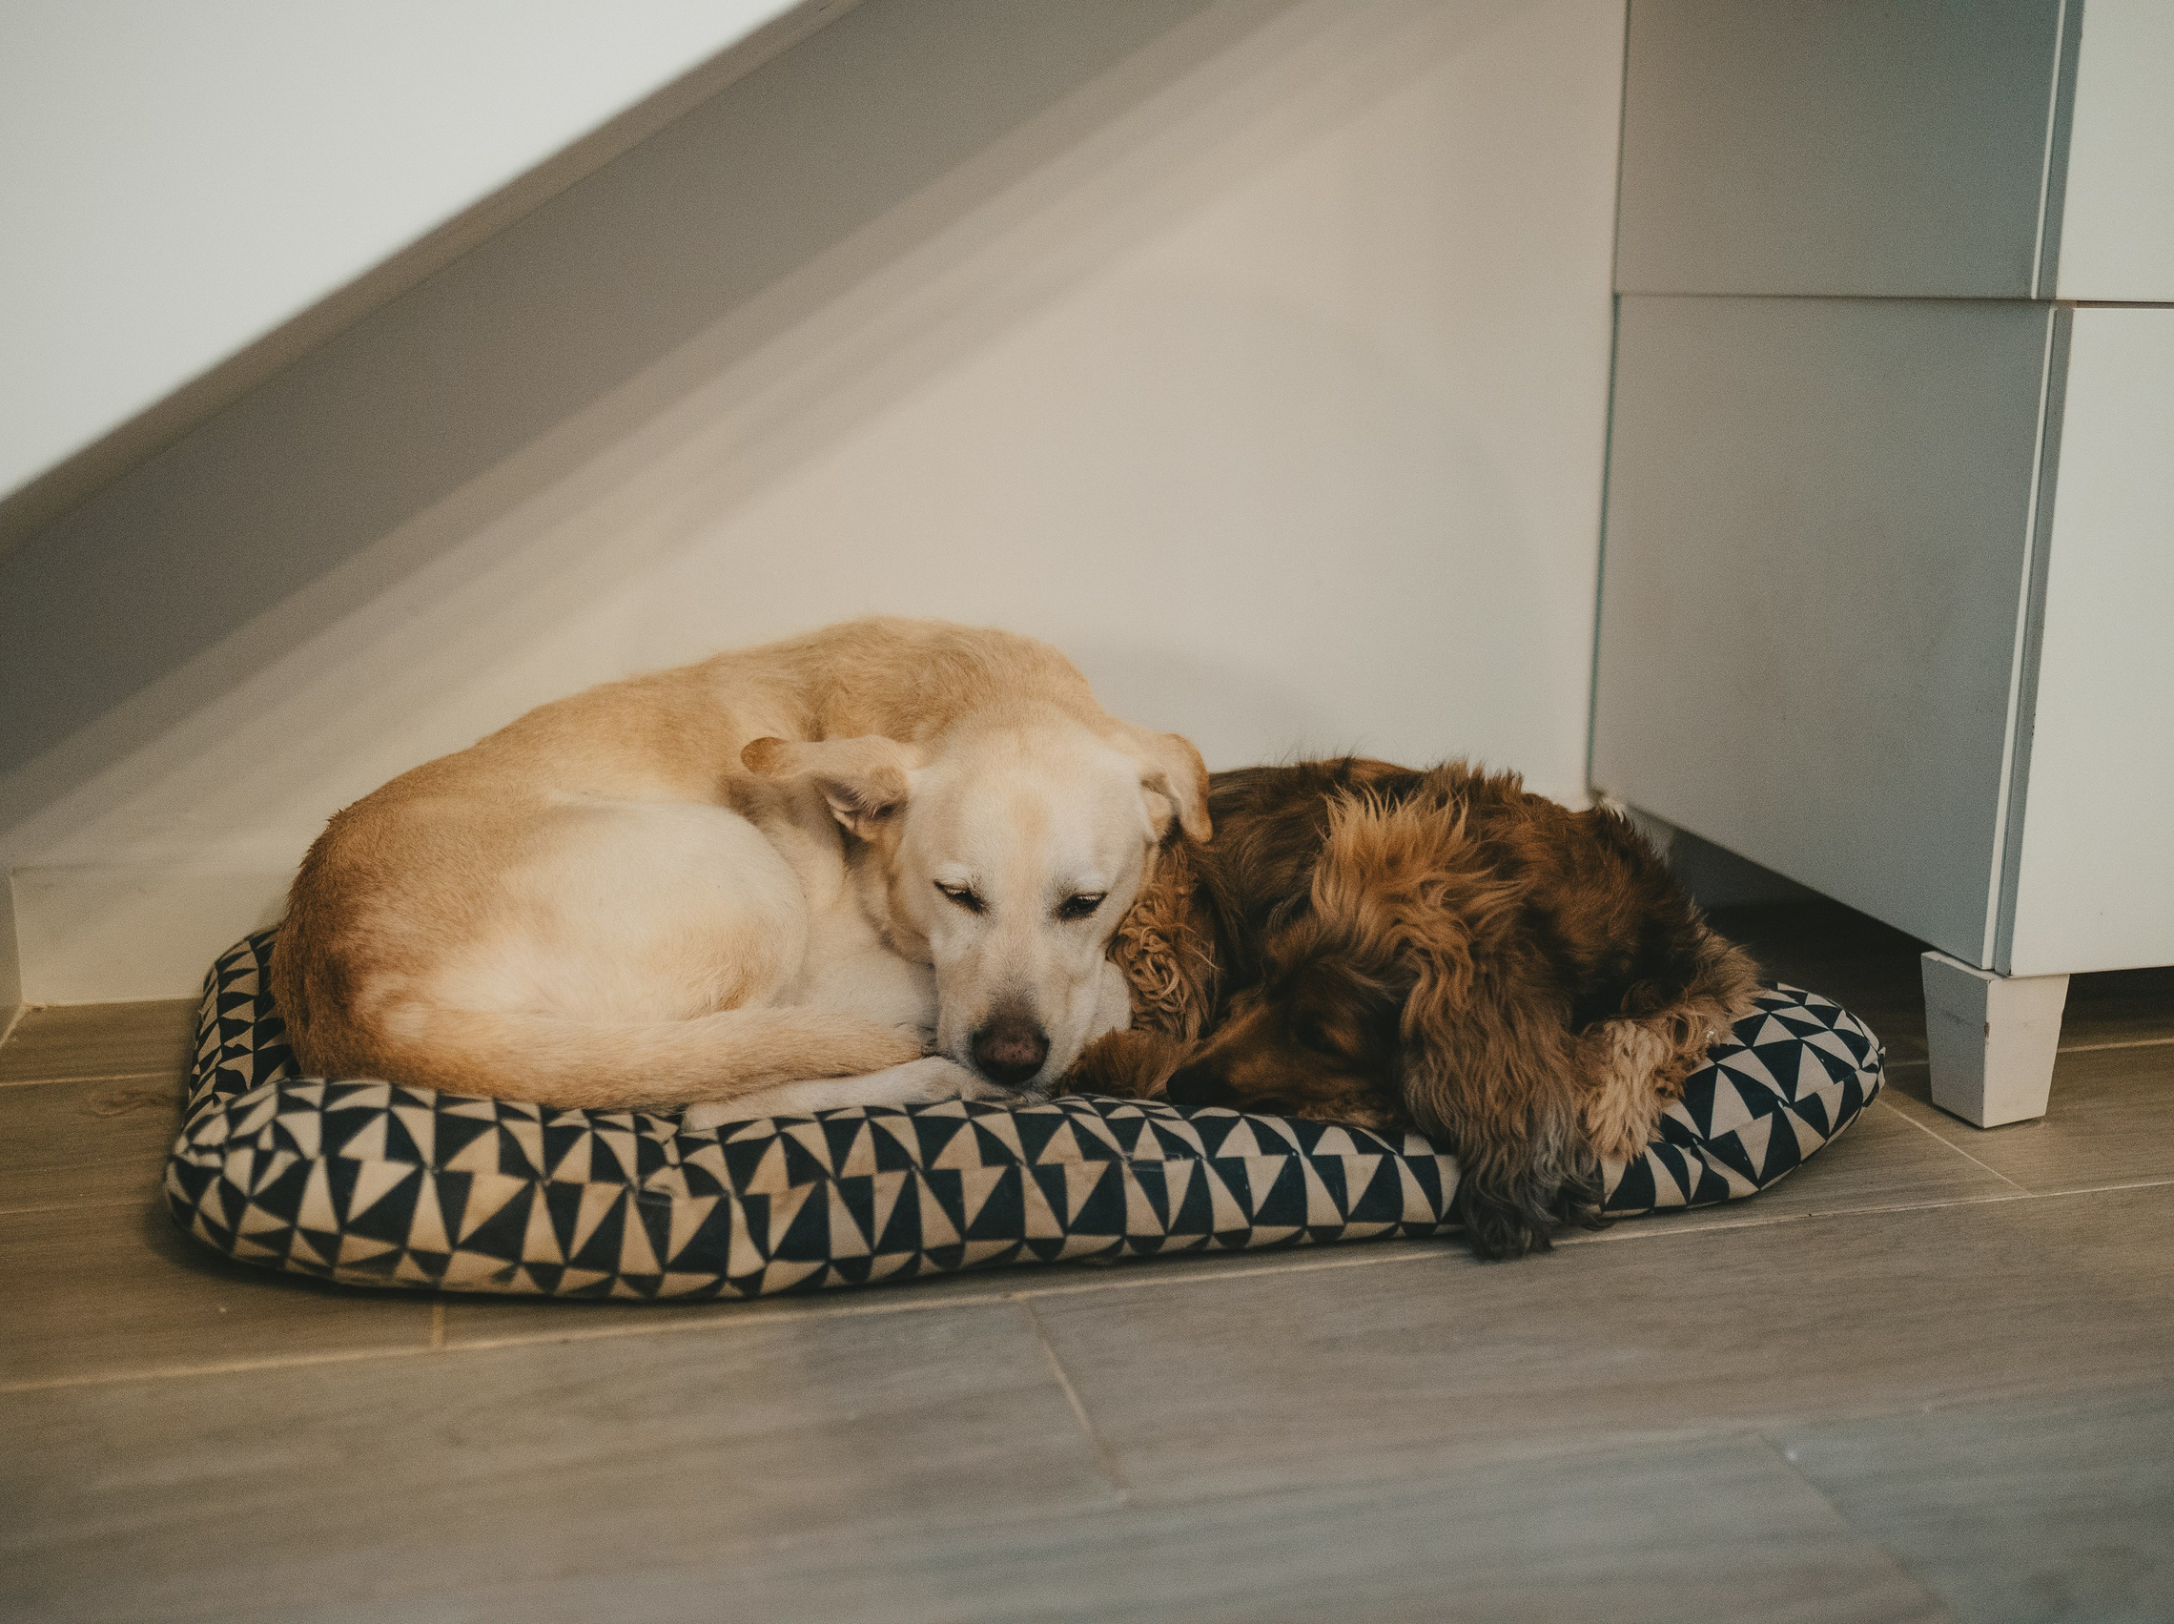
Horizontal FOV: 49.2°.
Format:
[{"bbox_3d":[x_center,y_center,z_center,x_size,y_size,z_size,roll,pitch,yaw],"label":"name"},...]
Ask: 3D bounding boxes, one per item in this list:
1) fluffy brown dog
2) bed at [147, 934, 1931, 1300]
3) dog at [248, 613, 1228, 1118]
[{"bbox_3d":[0.194,0.087,1.463,0.450,0.200,0.430,5,14,21],"label":"fluffy brown dog"},{"bbox_3d":[-0.031,0.134,1.518,1.030,0.110,0.590,-3,13,-13],"label":"bed"},{"bbox_3d":[-0.206,0.022,1.438,0.565,0.250,0.450,-3,13,-14],"label":"dog"}]

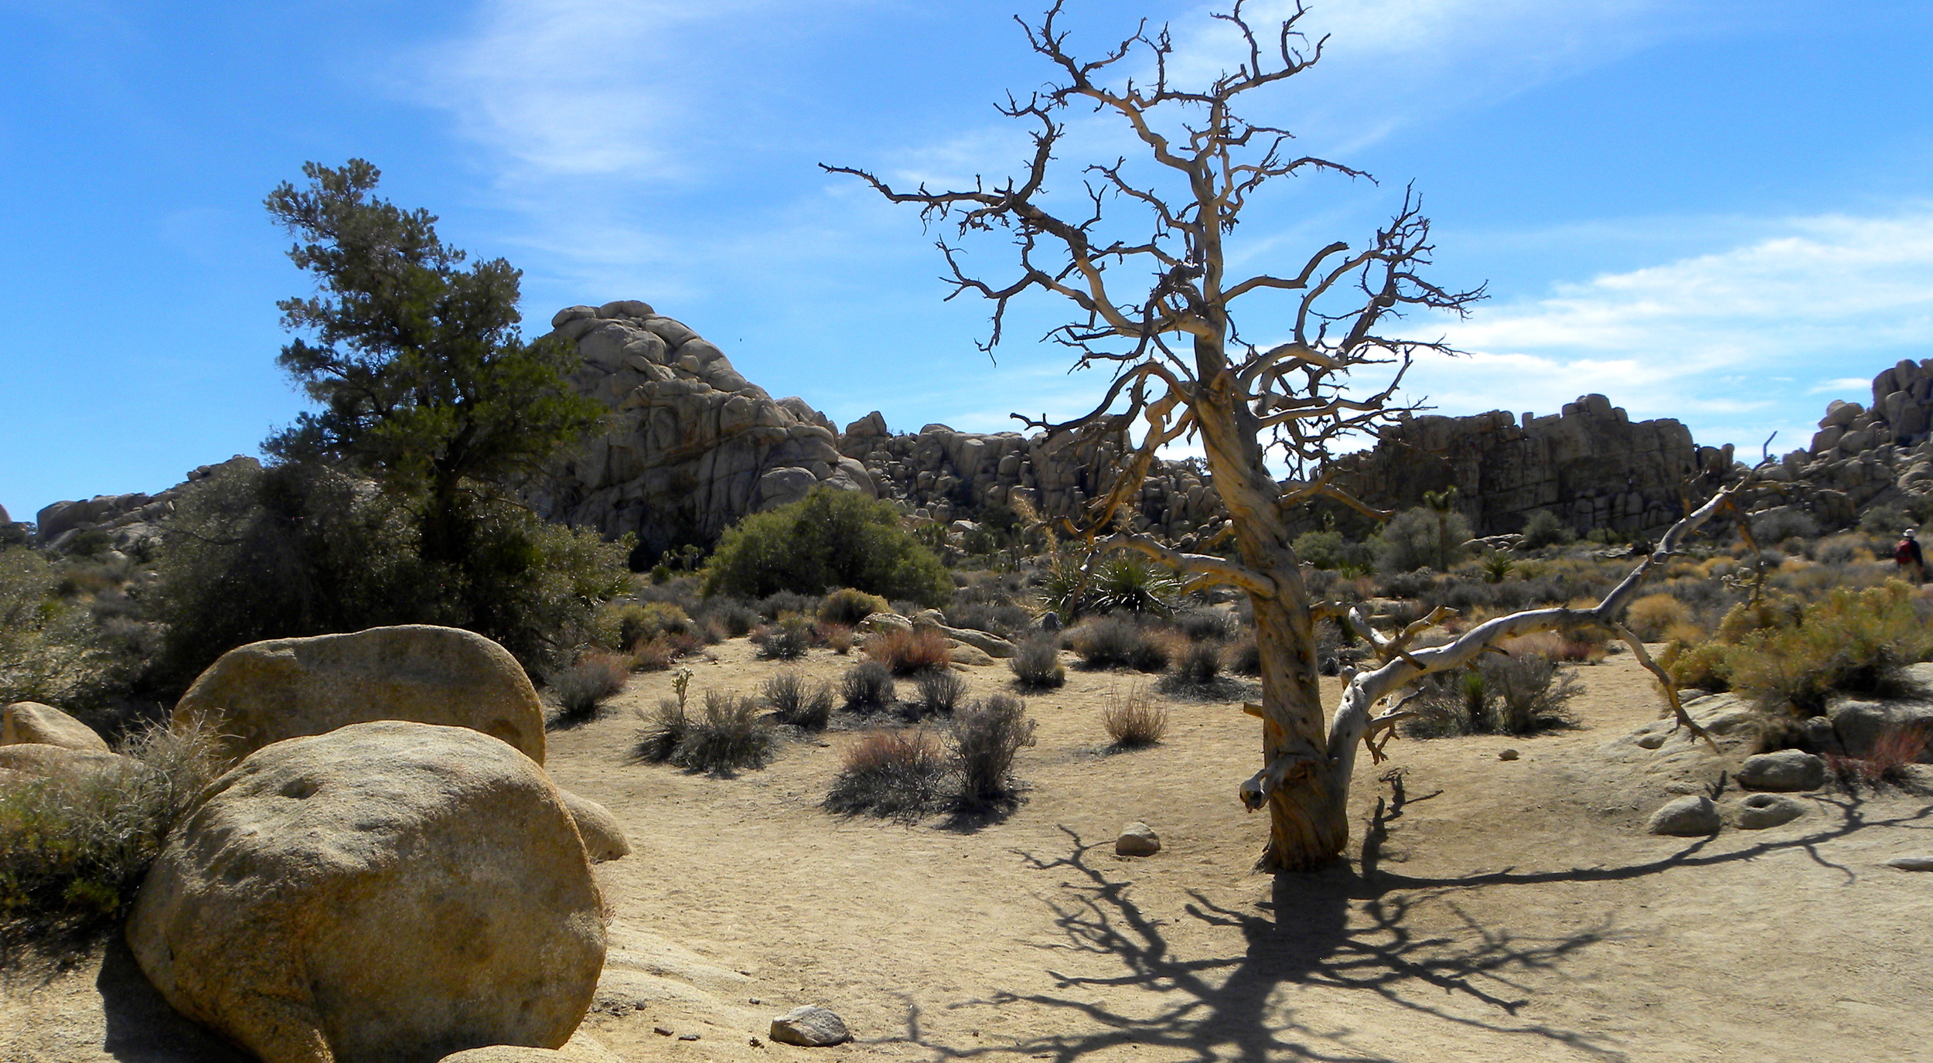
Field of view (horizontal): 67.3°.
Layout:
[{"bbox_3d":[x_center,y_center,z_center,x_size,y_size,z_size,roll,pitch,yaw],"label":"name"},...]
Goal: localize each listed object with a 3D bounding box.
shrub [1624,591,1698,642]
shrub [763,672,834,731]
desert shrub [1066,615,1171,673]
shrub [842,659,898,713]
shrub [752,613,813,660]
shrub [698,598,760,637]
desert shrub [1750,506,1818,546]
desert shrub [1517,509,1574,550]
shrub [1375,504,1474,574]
[{"bbox_3d":[10.431,1.270,21.800,1.111,0.748,1.022,0,0,0],"label":"shrub"},{"bbox_3d":[-1.443,1.437,12.500,0.611,0.494,0.562,0,0,0],"label":"shrub"},{"bbox_3d":[1.838,1.338,17.500,1.256,0.655,1.156,0,0,0],"label":"desert shrub"},{"bbox_3d":[-0.872,1.397,13.100,0.504,0.456,0.480,0,0,0],"label":"shrub"},{"bbox_3d":[-2.300,1.325,18.200,0.760,0.560,0.650,0,0,0],"label":"shrub"},{"bbox_3d":[-3.674,1.334,22.500,0.913,0.619,0.850,0,0,0],"label":"shrub"},{"bbox_3d":[33.826,-0.250,60.000,2.808,1.685,2.584,0,0,0],"label":"desert shrub"},{"bbox_3d":[27.125,-0.106,68.000,2.688,1.980,2.473,0,0,0],"label":"desert shrub"},{"bbox_3d":[16.704,0.276,53.000,3.583,2.539,3.200,0,0,0],"label":"shrub"}]

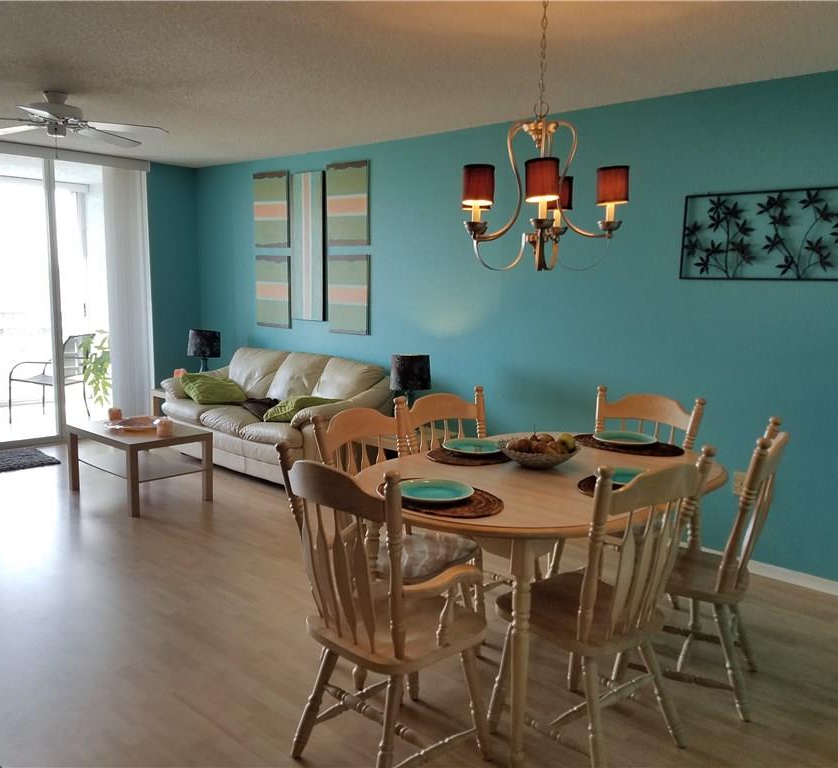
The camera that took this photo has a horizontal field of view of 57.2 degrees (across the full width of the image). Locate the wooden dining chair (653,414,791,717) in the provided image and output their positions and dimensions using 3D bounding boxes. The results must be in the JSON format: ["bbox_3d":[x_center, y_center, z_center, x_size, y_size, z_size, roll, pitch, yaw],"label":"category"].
[{"bbox_3d":[1.025,0.618,2.809,0.530,0.985,0.500,5,9,28],"label":"wooden dining chair"}]

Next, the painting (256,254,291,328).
[{"bbox_3d":[-1.228,-0.777,6.496,0.445,0.592,0.033,8,10,42],"label":"painting"}]

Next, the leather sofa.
[{"bbox_3d":[-1.107,0.220,5.838,1.970,0.870,0.860,8,10,42],"label":"leather sofa"}]

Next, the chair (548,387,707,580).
[{"bbox_3d":[0.884,0.539,3.420,0.510,0.980,0.510,9,11,44],"label":"chair"}]

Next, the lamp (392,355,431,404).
[{"bbox_3d":[-0.056,0.069,5.071,0.260,0.525,0.260,1,8,0],"label":"lamp"}]

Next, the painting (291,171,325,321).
[{"bbox_3d":[-0.868,-1.079,6.076,0.376,1.155,0.040,8,10,42],"label":"painting"}]

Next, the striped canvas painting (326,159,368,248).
[{"bbox_3d":[-0.521,-1.337,5.726,0.447,0.600,0.038,8,10,42],"label":"striped canvas painting"}]

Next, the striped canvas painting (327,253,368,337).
[{"bbox_3d":[-0.529,-0.674,5.810,0.445,0.588,0.038,8,10,42],"label":"striped canvas painting"}]

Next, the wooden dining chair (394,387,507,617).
[{"bbox_3d":[0.262,0.535,3.358,0.510,0.980,0.510,8,11,43],"label":"wooden dining chair"}]

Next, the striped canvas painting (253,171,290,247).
[{"bbox_3d":[-1.230,-1.450,6.418,0.450,0.604,0.033,8,10,42],"label":"striped canvas painting"}]

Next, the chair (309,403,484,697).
[{"bbox_3d":[-0.051,0.588,2.923,0.510,0.980,0.510,7,10,36],"label":"chair"}]

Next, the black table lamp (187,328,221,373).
[{"bbox_3d":[-1.826,-0.182,6.567,0.275,0.540,0.275,8,10,42],"label":"black table lamp"}]

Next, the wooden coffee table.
[{"bbox_3d":[-1.859,0.521,5.133,0.885,0.450,0.565,8,10,42],"label":"wooden coffee table"}]

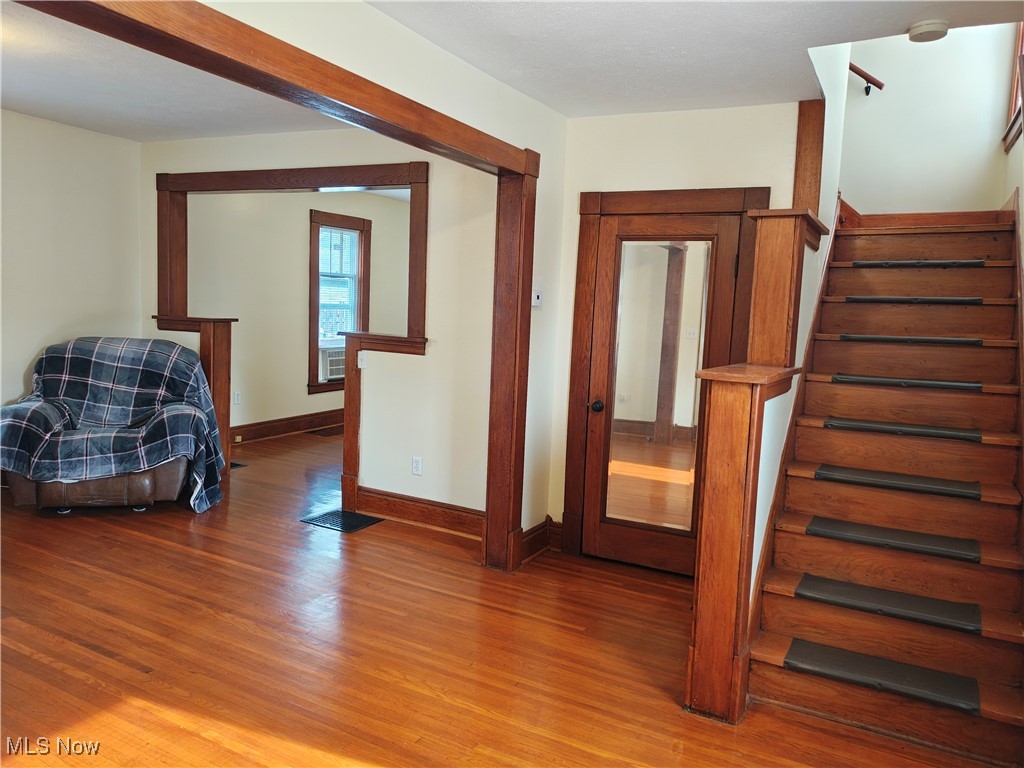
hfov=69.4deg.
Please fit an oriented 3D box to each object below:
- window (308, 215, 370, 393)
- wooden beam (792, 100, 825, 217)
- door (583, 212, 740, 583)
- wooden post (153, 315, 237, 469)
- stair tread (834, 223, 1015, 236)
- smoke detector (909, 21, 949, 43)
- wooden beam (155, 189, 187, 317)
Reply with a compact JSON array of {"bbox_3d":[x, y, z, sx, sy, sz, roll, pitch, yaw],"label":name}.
[{"bbox_3d":[-1.949,-0.914,8.329,0.088,1.935,1.015,5,7,27],"label":"window"},{"bbox_3d":[1.482,-1.120,3.701,0.127,0.572,0.034,5,7,27],"label":"wooden beam"},{"bbox_3d":[0.817,0.058,4.153,0.780,1.994,0.047,5,7,27],"label":"door"},{"bbox_3d":[-2.536,0.094,5.960,0.708,1.253,0.245,5,7,27],"label":"wooden post"},{"bbox_3d":[2.547,-0.954,4.610,0.948,0.038,0.277,5,7,27],"label":"stair tread"},{"bbox_3d":[1.528,-1.292,2.712,0.134,0.044,0.134,5,7,27],"label":"smoke detector"},{"bbox_3d":[-2.736,-1.040,5.962,0.139,0.994,0.194,5,7,27],"label":"wooden beam"}]

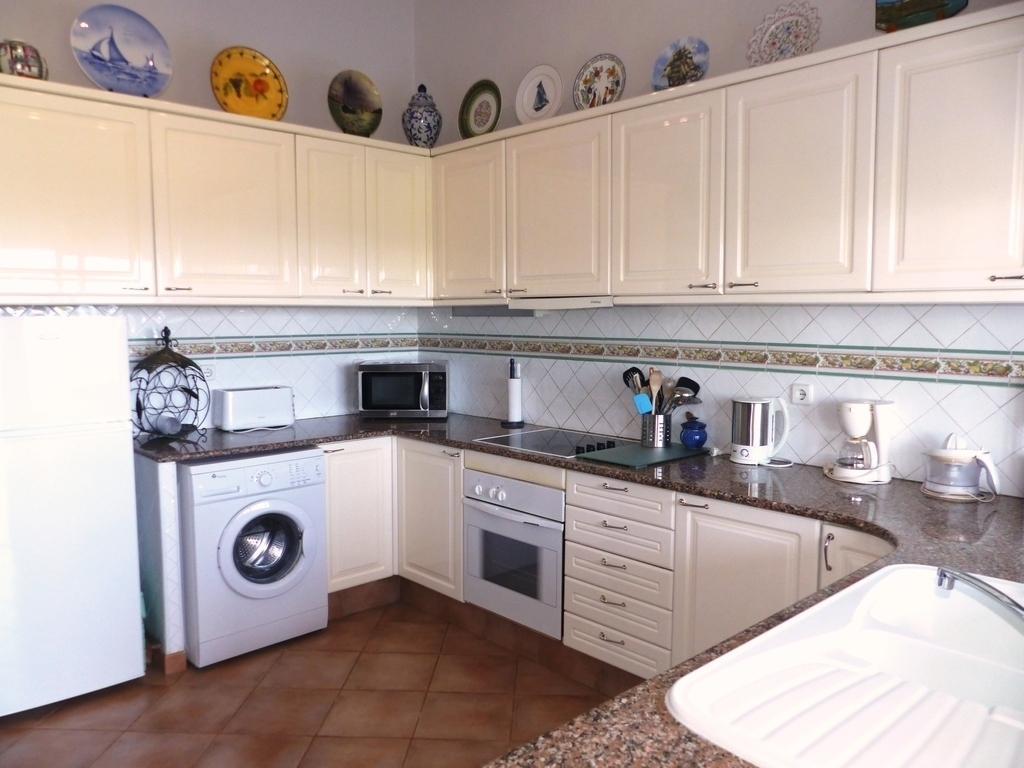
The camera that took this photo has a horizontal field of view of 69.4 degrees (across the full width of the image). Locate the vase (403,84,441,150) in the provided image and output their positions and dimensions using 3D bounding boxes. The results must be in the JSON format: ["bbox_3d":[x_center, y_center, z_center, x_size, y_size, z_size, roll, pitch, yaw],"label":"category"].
[{"bbox_3d":[-0.469,-1.374,3.852,0.204,0.365,0.204,0,5,1],"label":"vase"}]

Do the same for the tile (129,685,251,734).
[{"bbox_3d":[-1.181,1.218,2.765,0.333,0.010,0.333,0,5,2],"label":"tile"}]

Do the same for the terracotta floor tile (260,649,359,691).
[{"bbox_3d":[-0.826,1.179,3.044,0.334,0.010,0.334,0,5,2],"label":"terracotta floor tile"}]

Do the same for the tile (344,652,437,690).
[{"bbox_3d":[-0.489,1.182,3.029,0.334,0.010,0.334,0,5,2],"label":"tile"}]

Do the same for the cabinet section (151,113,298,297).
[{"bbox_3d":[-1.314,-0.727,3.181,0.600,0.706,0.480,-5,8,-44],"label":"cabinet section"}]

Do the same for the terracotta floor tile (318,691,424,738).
[{"bbox_3d":[-0.502,1.210,2.703,0.334,0.010,0.334,0,5,2],"label":"terracotta floor tile"}]

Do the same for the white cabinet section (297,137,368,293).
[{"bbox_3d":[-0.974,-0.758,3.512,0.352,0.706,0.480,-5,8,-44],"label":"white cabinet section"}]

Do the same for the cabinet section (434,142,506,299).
[{"bbox_3d":[-0.085,-0.772,3.652,0.335,0.706,0.502,-5,8,-44],"label":"cabinet section"}]

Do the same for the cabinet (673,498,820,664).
[{"bbox_3d":[0.918,0.707,2.527,0.580,0.705,0.497,-5,7,-44],"label":"cabinet"}]

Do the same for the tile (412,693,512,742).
[{"bbox_3d":[-0.170,1.225,2.722,0.333,0.010,0.333,0,5,2],"label":"tile"}]

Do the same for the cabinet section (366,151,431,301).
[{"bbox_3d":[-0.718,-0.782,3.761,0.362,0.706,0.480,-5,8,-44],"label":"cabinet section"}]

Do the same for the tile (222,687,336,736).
[{"bbox_3d":[-0.844,1.220,2.751,0.333,0.010,0.333,0,5,2],"label":"tile"}]

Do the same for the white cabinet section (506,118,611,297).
[{"bbox_3d":[0.301,-0.734,3.259,0.335,0.706,0.602,-5,8,-44],"label":"white cabinet section"}]

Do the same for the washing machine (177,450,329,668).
[{"bbox_3d":[-1.258,0.722,3.378,0.595,0.850,0.560,-5,7,-44],"label":"washing machine"}]

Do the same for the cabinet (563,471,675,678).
[{"bbox_3d":[0.578,0.677,2.884,0.580,0.705,0.497,-5,7,-44],"label":"cabinet"}]

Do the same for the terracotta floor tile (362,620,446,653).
[{"bbox_3d":[-0.475,1.153,3.355,0.334,0.010,0.334,0,5,2],"label":"terracotta floor tile"}]

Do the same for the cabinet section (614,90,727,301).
[{"bbox_3d":[0.685,-0.697,2.868,0.335,0.706,0.496,-5,8,-44],"label":"cabinet section"}]

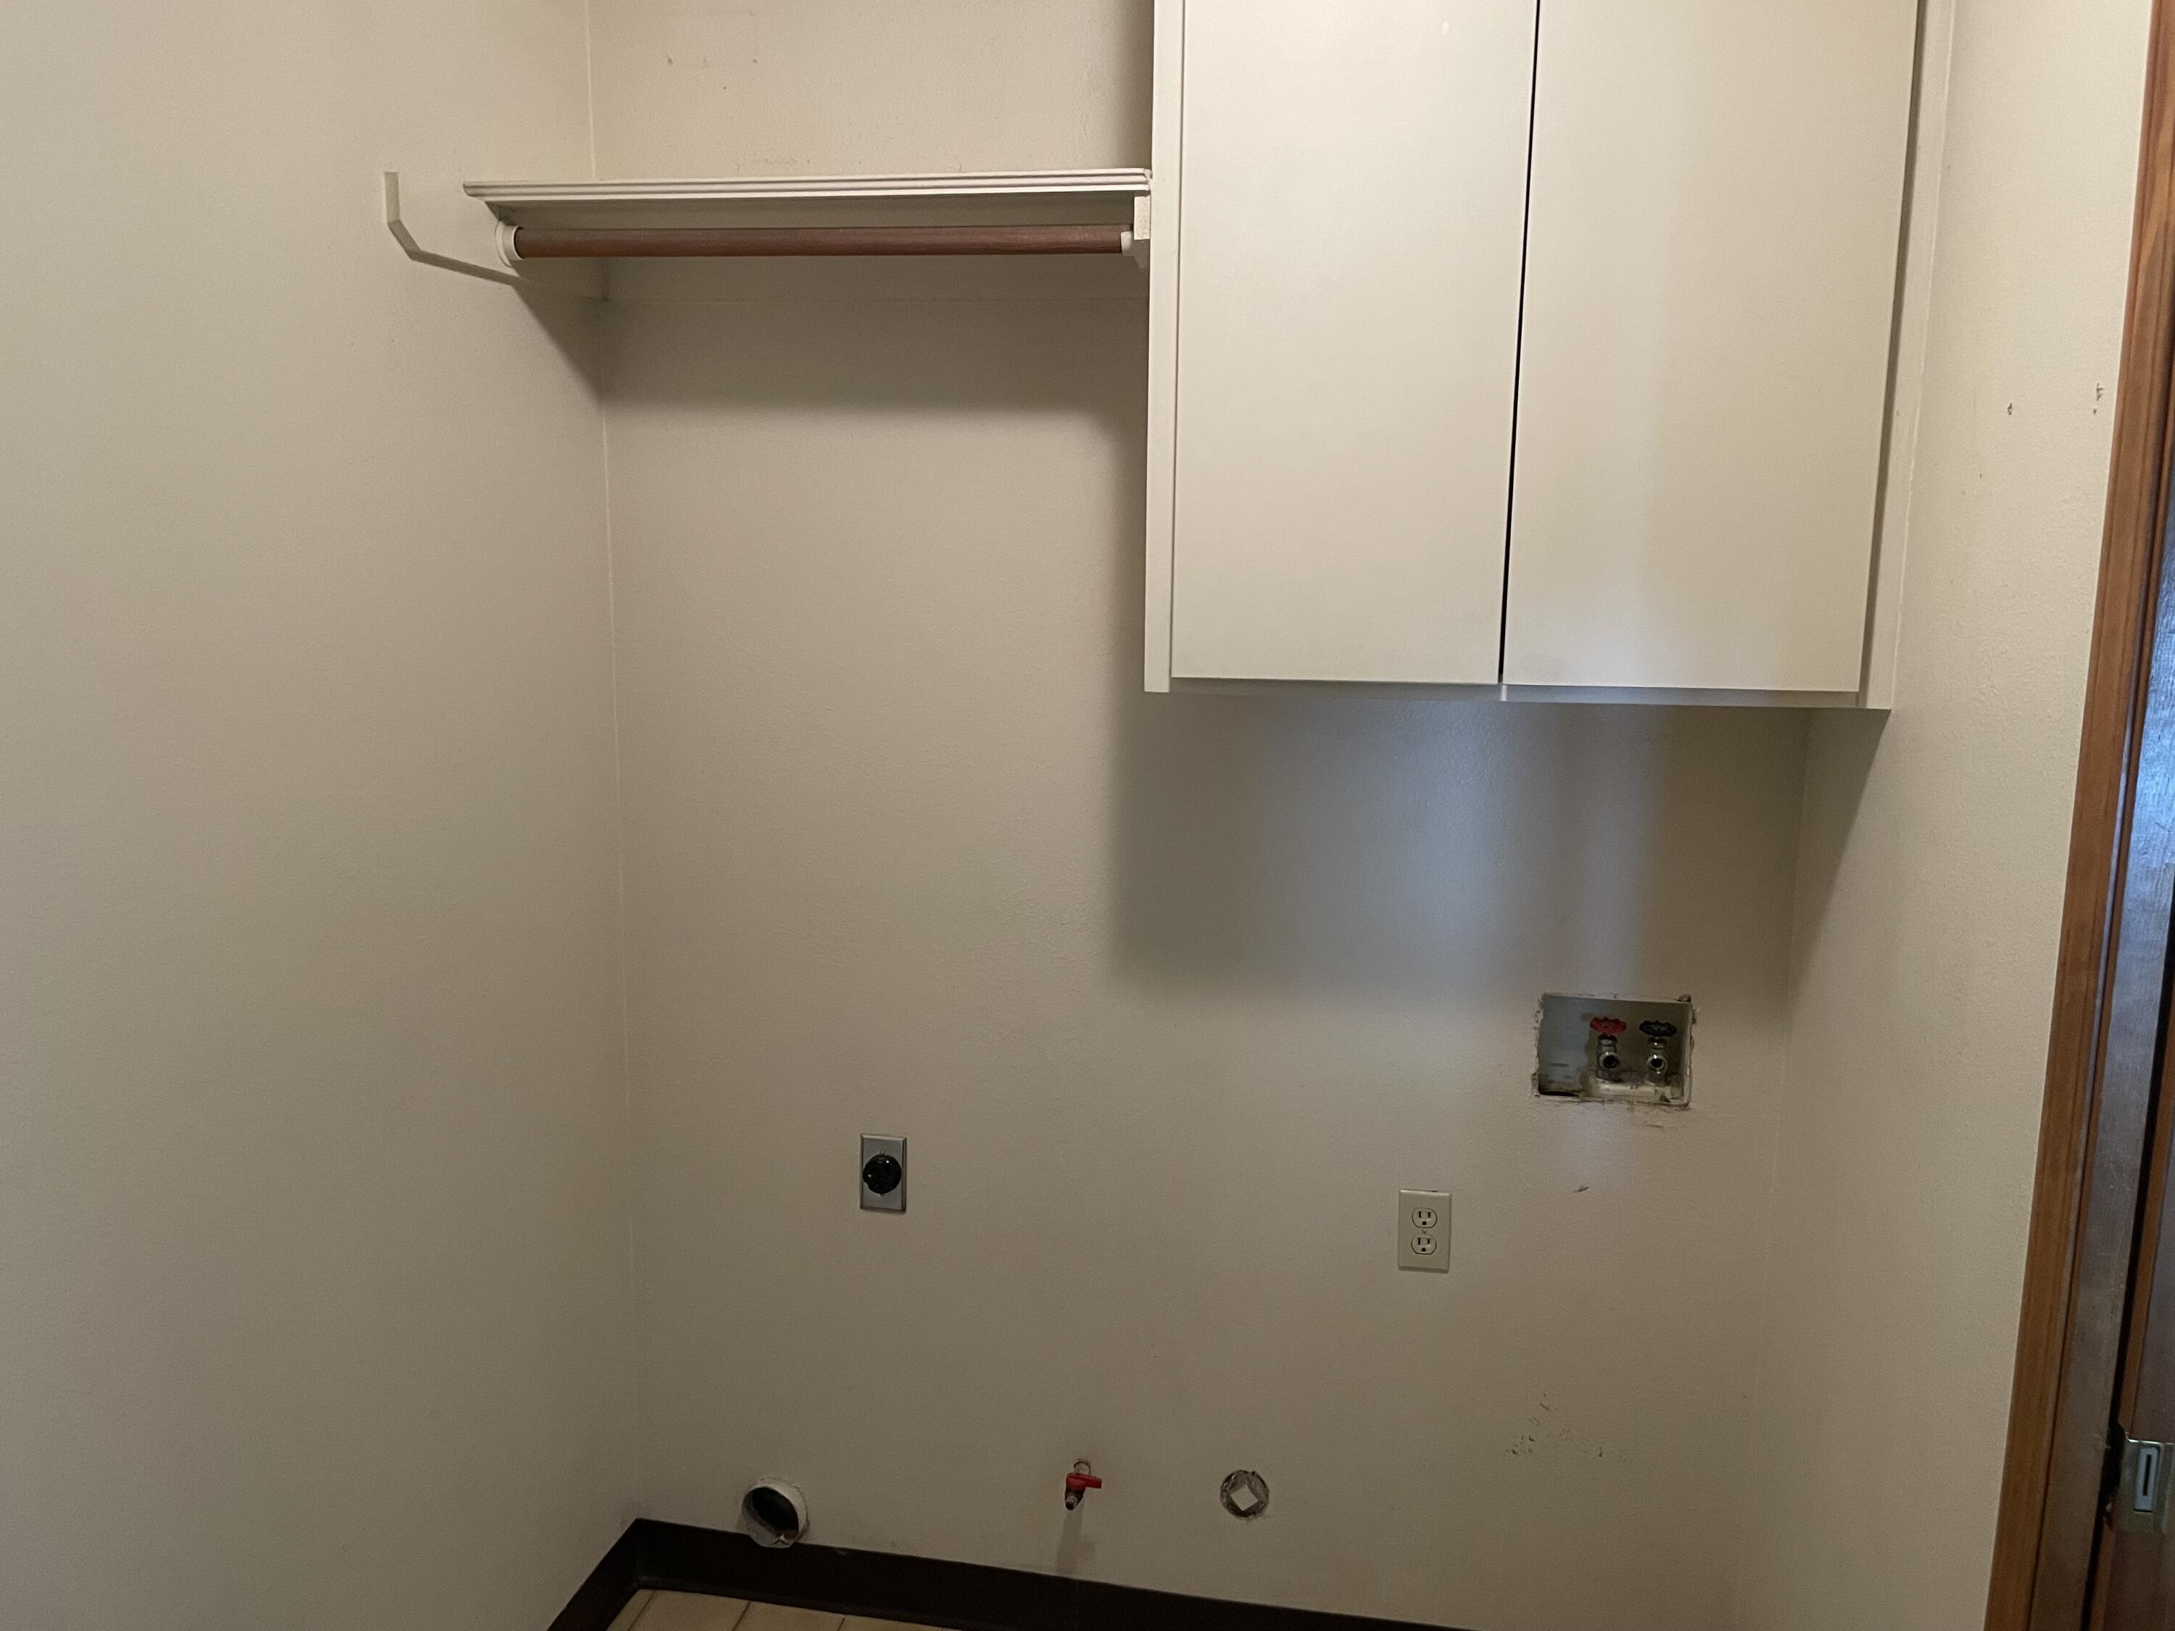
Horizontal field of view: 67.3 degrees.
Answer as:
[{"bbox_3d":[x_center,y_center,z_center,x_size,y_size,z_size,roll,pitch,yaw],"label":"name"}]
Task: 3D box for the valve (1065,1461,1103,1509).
[{"bbox_3d":[-0.001,0.959,2.342,0.045,0.043,0.076,3,10,11],"label":"valve"}]

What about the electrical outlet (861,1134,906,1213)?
[{"bbox_3d":[-0.297,0.521,2.366,0.070,0.115,0.011,3,10,11],"label":"electrical outlet"}]

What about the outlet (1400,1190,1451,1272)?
[{"bbox_3d":[0.460,0.570,2.226,0.070,0.115,0.011,3,10,11],"label":"outlet"}]

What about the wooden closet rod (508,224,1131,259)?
[{"bbox_3d":[-0.331,-0.679,1.931,0.777,0.034,0.034,3,10,11],"label":"wooden closet rod"}]

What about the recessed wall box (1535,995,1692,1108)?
[{"bbox_3d":[0.699,0.303,2.182,0.192,0.142,0.080,3,10,11],"label":"recessed wall box"}]

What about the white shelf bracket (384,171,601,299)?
[{"bbox_3d":[-0.703,-0.700,1.997,0.018,0.085,0.480,3,10,11],"label":"white shelf bracket"}]

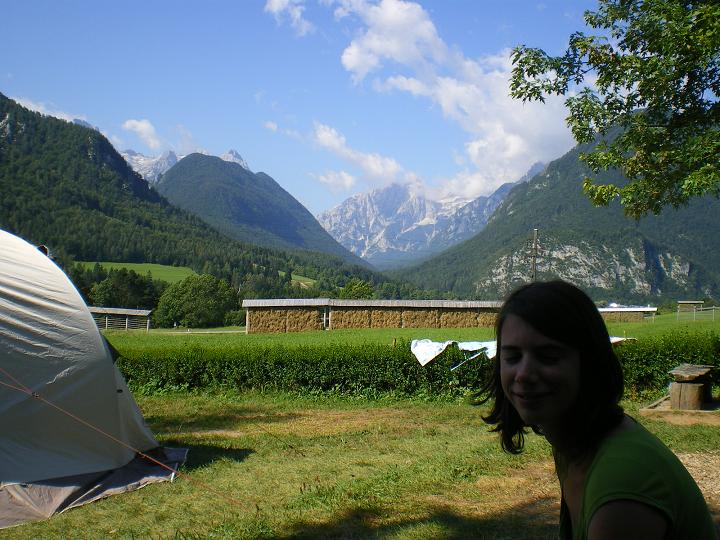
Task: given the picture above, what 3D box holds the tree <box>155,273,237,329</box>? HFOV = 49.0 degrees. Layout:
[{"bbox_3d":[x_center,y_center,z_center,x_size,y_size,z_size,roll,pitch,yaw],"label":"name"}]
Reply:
[{"bbox_3d":[-33.300,6.377,160.000,16.200,10.900,14.500,2,-3,-12],"label":"tree"}]

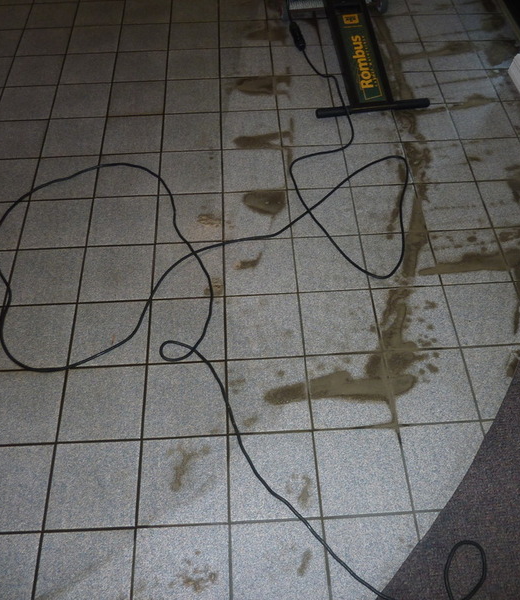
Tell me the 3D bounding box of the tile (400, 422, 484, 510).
[{"bbox_3d":[0.441,0.385,1.347,0.200,0.009,0.200,-3,55,-1],"label":"tile"}]

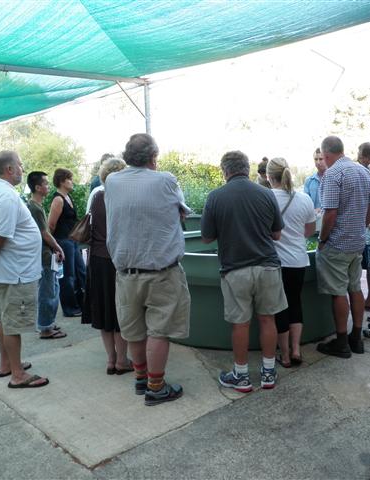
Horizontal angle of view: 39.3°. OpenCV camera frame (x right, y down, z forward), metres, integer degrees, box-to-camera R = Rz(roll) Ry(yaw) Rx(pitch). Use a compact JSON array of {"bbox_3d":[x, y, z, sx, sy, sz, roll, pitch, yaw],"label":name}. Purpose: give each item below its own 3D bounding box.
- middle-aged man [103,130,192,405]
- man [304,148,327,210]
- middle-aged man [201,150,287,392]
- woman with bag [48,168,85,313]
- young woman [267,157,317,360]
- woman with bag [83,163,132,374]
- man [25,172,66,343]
[{"bbox_3d":[-0.254,0.186,3.504,0.580,1.792,0.440,1,7,26],"label":"middle-aged man"},{"bbox_3d":[1.490,-0.095,5.650,0.500,1.760,0.400,1,7,27],"label":"man"},{"bbox_3d":[0.421,0.219,3.661,0.600,1.690,0.450,-3,7,-7],"label":"middle-aged man"},{"bbox_3d":[-1.323,0.042,5.829,0.380,1.680,0.460,-1,7,13],"label":"woman with bag"},{"bbox_3d":[0.821,0.172,4.029,0.460,1.617,0.380,-4,7,-13],"label":"young woman"},{"bbox_3d":[-0.546,0.226,4.070,0.420,1.660,0.500,-8,9,-41],"label":"woman with bag"},{"bbox_3d":[-1.388,0.144,5.115,0.420,1.650,0.480,-4,7,-10],"label":"man"}]

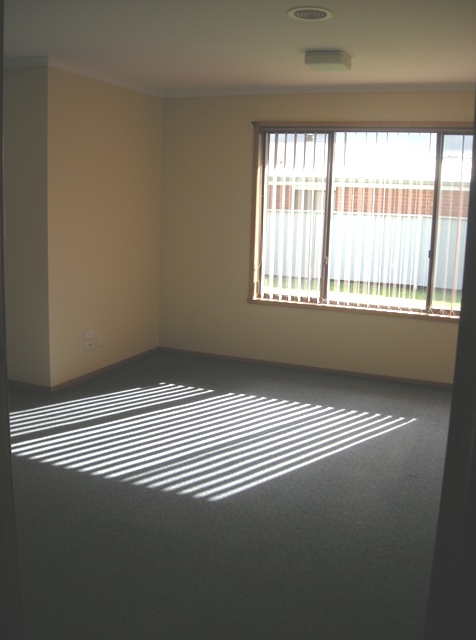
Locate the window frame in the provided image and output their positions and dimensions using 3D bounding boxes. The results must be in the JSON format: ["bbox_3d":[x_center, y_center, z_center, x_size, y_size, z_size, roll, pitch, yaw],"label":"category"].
[{"bbox_3d":[1.125,-0.810,5.161,2.170,1.565,0.120,6,11,22],"label":"window frame"}]

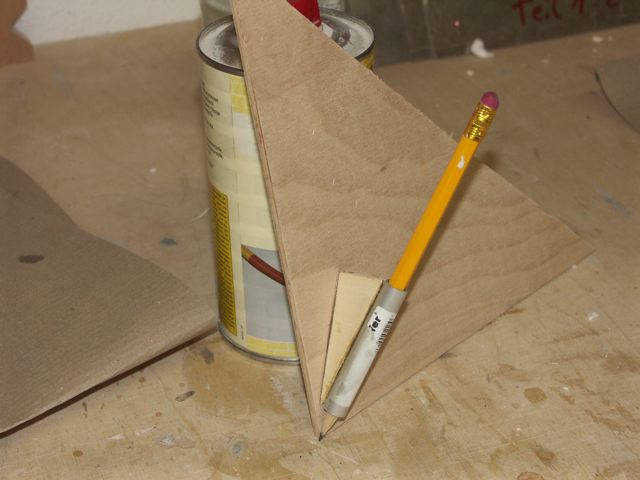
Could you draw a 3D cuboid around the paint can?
[{"bbox_3d":[-0.014,-0.027,0.730,0.084,0.158,0.084,-1,30,1],"label":"paint can"}]

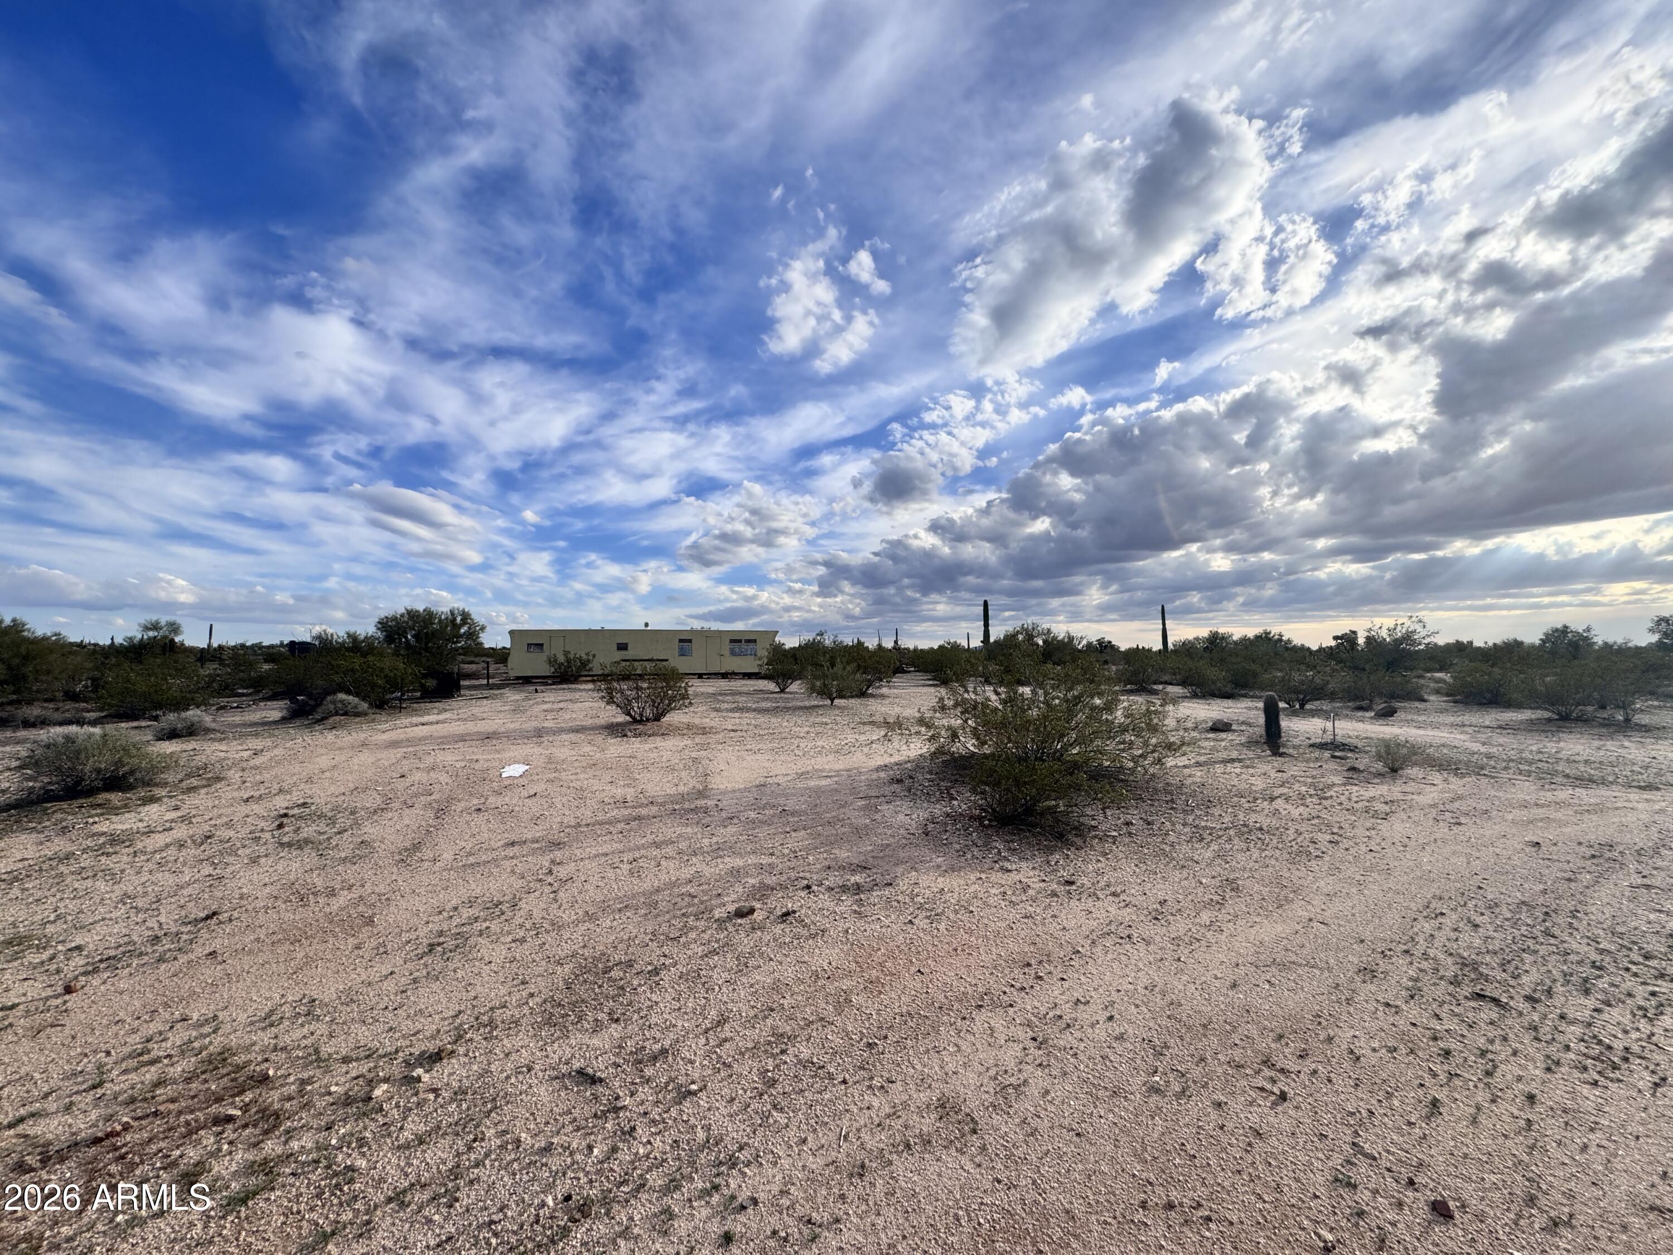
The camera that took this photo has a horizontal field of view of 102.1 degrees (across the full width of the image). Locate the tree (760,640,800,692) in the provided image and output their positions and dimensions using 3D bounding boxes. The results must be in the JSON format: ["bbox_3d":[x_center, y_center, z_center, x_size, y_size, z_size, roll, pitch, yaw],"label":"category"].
[{"bbox_3d":[-2.143,1.449,25.500,1.450,1.962,1.450,0,-2,-5],"label":"tree"}]

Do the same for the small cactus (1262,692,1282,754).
[{"bbox_3d":[6.700,1.481,10.400,0.244,0.954,0.236,-1,-2,33],"label":"small cactus"}]

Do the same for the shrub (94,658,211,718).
[{"bbox_3d":[-16.483,1.450,16.300,1.900,1.421,2.050,-2,-2,45],"label":"shrub"}]

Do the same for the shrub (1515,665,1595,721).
[{"bbox_3d":[16.573,1.480,15.600,1.250,1.243,1.300,1,-2,-43],"label":"shrub"}]

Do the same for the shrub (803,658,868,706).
[{"bbox_3d":[-0.056,1.565,19.500,1.901,1.360,1.846,0,-2,0],"label":"shrub"}]

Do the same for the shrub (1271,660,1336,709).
[{"bbox_3d":[12.775,1.562,18.500,1.514,1.302,1.470,-1,-2,35],"label":"shrub"}]

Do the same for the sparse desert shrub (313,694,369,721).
[{"bbox_3d":[-11.274,1.789,15.400,1.080,0.574,1.000,1,-2,-36],"label":"sparse desert shrub"}]

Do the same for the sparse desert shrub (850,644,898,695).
[{"bbox_3d":[1.188,1.483,23.200,1.936,1.756,1.880,0,-2,3],"label":"sparse desert shrub"}]

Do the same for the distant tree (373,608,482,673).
[{"bbox_3d":[-16.246,0.823,27.000,3.866,3.315,3.754,1,-2,-31],"label":"distant tree"}]

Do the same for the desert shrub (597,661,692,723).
[{"bbox_3d":[-4.316,1.420,15.200,2.050,1.342,1.900,0,-2,-16],"label":"desert shrub"}]

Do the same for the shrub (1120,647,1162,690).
[{"bbox_3d":[11.837,1.589,26.300,1.550,1.705,1.500,-1,-2,24],"label":"shrub"}]

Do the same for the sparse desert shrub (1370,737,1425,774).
[{"bbox_3d":[7.301,1.637,8.800,0.560,0.402,0.520,-1,-2,40],"label":"sparse desert shrub"}]

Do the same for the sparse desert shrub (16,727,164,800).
[{"bbox_3d":[-8.445,1.501,7.650,1.050,0.712,1.120,-1,-2,42],"label":"sparse desert shrub"}]

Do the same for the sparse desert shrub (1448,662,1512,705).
[{"bbox_3d":[19.273,1.655,20.300,1.494,1.231,1.450,-2,-2,43],"label":"sparse desert shrub"}]

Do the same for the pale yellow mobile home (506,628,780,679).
[{"bbox_3d":[-10.428,1.424,37.843,14.060,2.720,2.750,0,-2,-12],"label":"pale yellow mobile home"}]

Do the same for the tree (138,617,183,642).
[{"bbox_3d":[-42.900,1.145,43.000,2.300,3.536,2.300,2,-2,-45],"label":"tree"}]

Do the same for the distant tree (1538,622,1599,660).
[{"bbox_3d":[62.795,1.588,58.000,3.345,3.737,3.445,2,-2,-43],"label":"distant tree"}]

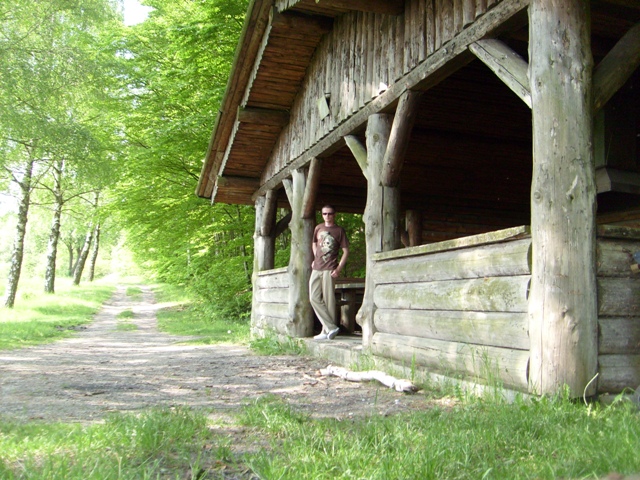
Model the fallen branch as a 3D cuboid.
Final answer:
[{"bbox_3d":[0.347,1.088,5.186,0.190,0.120,1.236,4,-6,-32],"label":"fallen branch"}]

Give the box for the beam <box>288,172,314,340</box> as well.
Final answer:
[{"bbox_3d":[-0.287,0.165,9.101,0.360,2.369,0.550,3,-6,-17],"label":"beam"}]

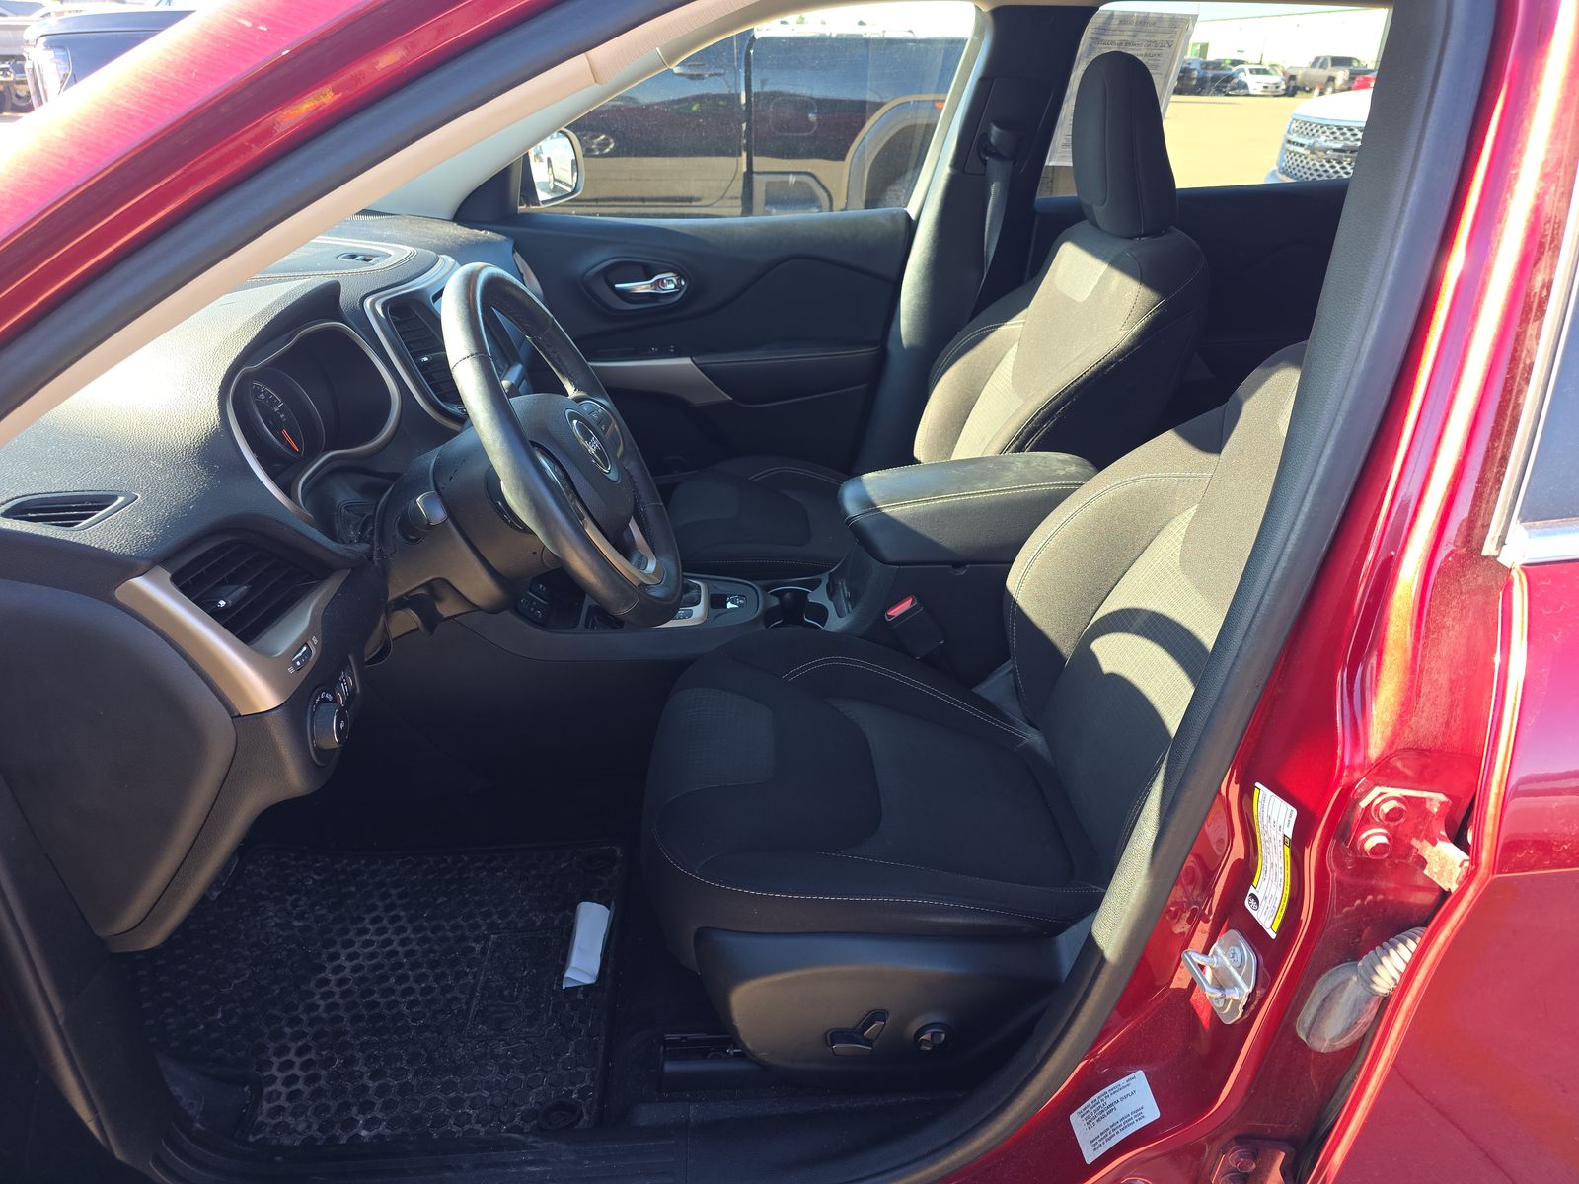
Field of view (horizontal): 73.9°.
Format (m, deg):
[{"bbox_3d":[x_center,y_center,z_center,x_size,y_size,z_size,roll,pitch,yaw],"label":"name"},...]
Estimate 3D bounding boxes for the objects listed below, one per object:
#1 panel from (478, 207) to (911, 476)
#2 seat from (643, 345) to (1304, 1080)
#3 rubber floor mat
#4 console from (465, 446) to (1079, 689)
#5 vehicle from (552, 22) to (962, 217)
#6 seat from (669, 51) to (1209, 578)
[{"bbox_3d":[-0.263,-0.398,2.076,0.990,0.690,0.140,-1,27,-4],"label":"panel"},{"bbox_3d":[0.257,-0.004,1.126,0.850,1.030,0.550,-1,27,-4],"label":"seat"},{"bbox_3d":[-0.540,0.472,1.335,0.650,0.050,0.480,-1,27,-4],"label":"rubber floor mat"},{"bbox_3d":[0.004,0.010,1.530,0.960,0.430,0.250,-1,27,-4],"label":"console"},{"bbox_3d":[-0.973,-2.599,6.028,6.400,2.030,2.300,-1,27,-4],"label":"vehicle"},{"bbox_3d":[0.188,-0.341,1.781,0.850,1.030,0.550,-1,27,-4],"label":"seat"}]

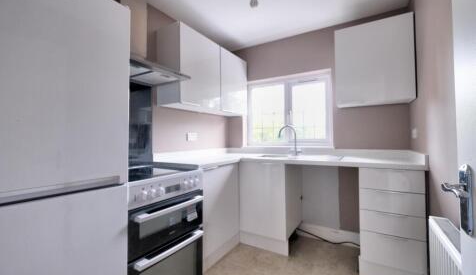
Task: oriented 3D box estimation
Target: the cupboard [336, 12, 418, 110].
[{"bbox_3d":[1.281,-0.684,1.915,0.591,0.719,0.305,-1,0,30],"label":"cupboard"}]

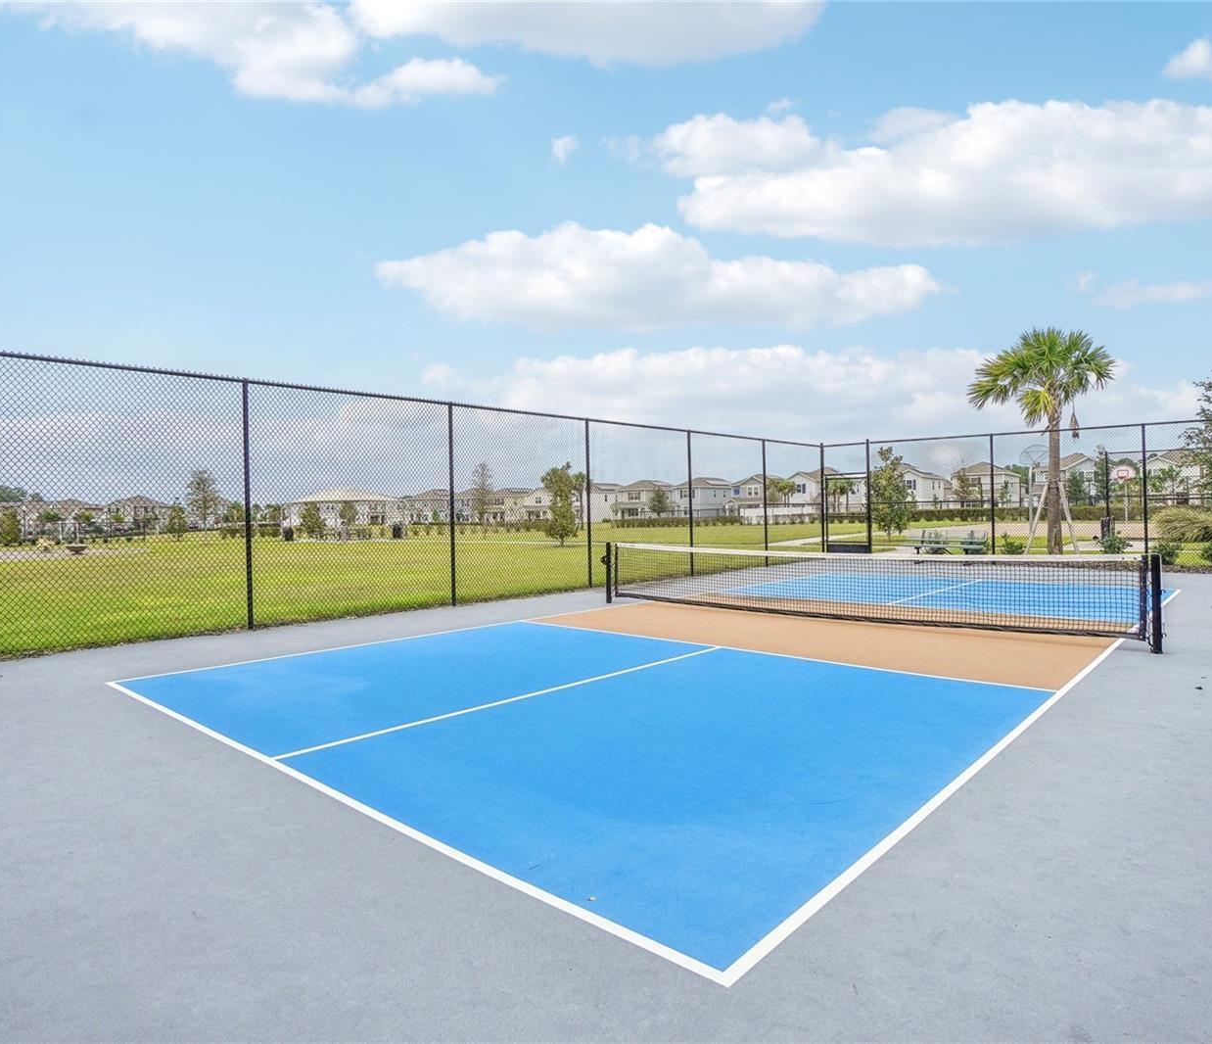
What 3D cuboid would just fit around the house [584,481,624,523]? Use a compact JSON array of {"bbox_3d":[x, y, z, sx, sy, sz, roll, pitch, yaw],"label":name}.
[{"bbox_3d":[-1.300,-3.800,136.000,7.500,7.700,14.000,0,1,42],"label":"house"}]

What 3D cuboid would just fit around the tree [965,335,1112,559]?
[{"bbox_3d":[11.800,-2.100,18.800,3.500,6.200,3.500,-1,1,32],"label":"tree"}]

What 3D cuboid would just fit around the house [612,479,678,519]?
[{"bbox_3d":[7.800,-3.750,125.000,7.800,7.700,13.000,0,1,41],"label":"house"}]

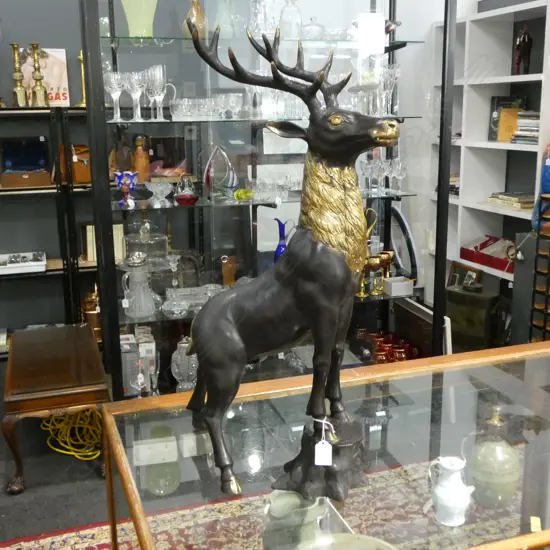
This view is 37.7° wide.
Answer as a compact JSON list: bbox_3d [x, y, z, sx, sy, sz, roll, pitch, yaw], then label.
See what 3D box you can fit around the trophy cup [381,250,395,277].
[{"bbox_3d":[0.534,-0.031,3.790,0.066,0.155,0.066,-1,13,0],"label":"trophy cup"}]

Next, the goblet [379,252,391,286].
[{"bbox_3d":[0.507,-0.017,3.734,0.064,0.155,0.064,-1,13,0],"label":"goblet"}]

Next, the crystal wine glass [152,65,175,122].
[{"bbox_3d":[-0.425,-0.674,3.004,0.070,0.200,0.070,-4,13,-17],"label":"crystal wine glass"}]

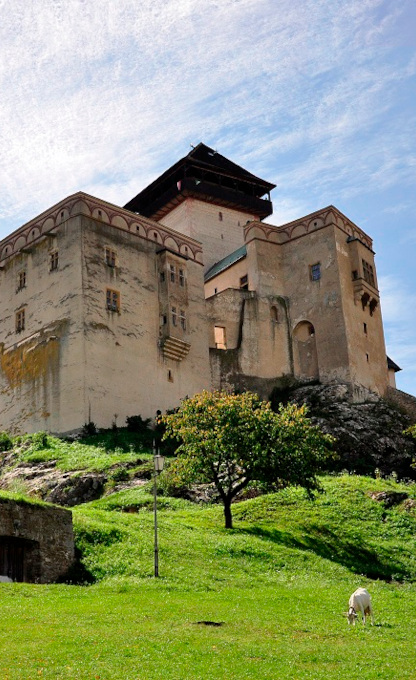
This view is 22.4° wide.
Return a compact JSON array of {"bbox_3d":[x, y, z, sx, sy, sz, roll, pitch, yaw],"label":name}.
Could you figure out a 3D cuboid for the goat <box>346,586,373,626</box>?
[{"bbox_3d":[2.837,4.990,19.680,0.360,0.740,1.050,-9,-17,26],"label":"goat"}]

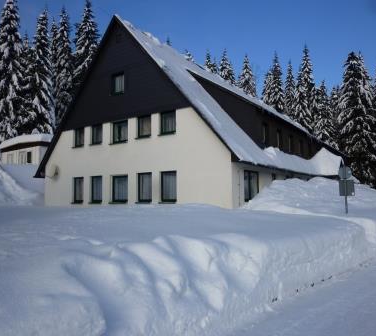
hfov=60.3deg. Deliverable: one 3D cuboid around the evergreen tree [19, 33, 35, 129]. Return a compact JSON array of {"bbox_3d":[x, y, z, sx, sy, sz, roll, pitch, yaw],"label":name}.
[{"bbox_3d":[-22.807,-8.349,45.073,3.600,21.918,3.600,-1,-5,0],"label":"evergreen tree"}]

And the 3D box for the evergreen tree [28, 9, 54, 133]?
[{"bbox_3d":[-17.958,-8.865,39.078,4.200,21.793,4.200,-1,-5,0],"label":"evergreen tree"}]

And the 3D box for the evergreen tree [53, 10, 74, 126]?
[{"bbox_3d":[-15.869,-9.293,41.031,3.900,22.915,3.900,-1,-5,0],"label":"evergreen tree"}]

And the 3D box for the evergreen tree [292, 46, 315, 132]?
[{"bbox_3d":[18.018,-7.231,49.019,4.200,23.182,4.200,-1,-5,0],"label":"evergreen tree"}]

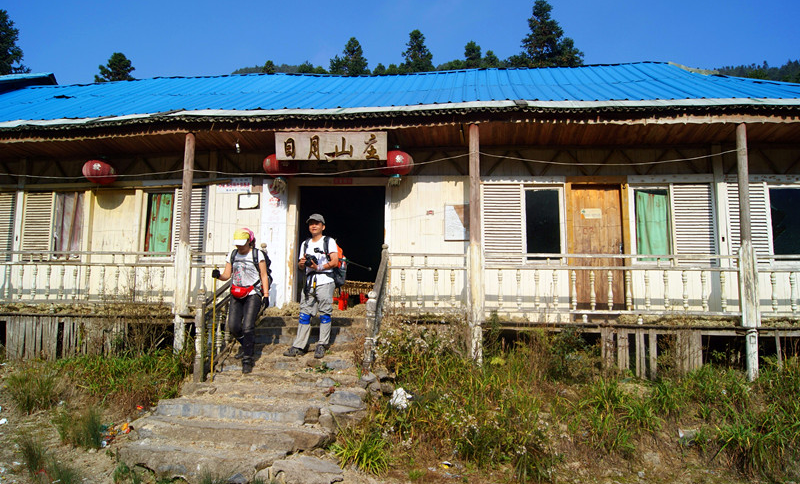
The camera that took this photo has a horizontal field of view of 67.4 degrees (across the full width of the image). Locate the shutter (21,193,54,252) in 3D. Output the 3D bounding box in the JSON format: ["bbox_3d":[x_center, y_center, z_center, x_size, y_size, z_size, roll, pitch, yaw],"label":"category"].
[{"bbox_3d":[-5.868,-0.239,9.723,0.569,1.139,0.050,0,-7,6],"label":"shutter"}]

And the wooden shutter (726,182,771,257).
[{"bbox_3d":[5.361,-0.305,9.233,0.600,1.270,0.070,0,-7,3],"label":"wooden shutter"}]

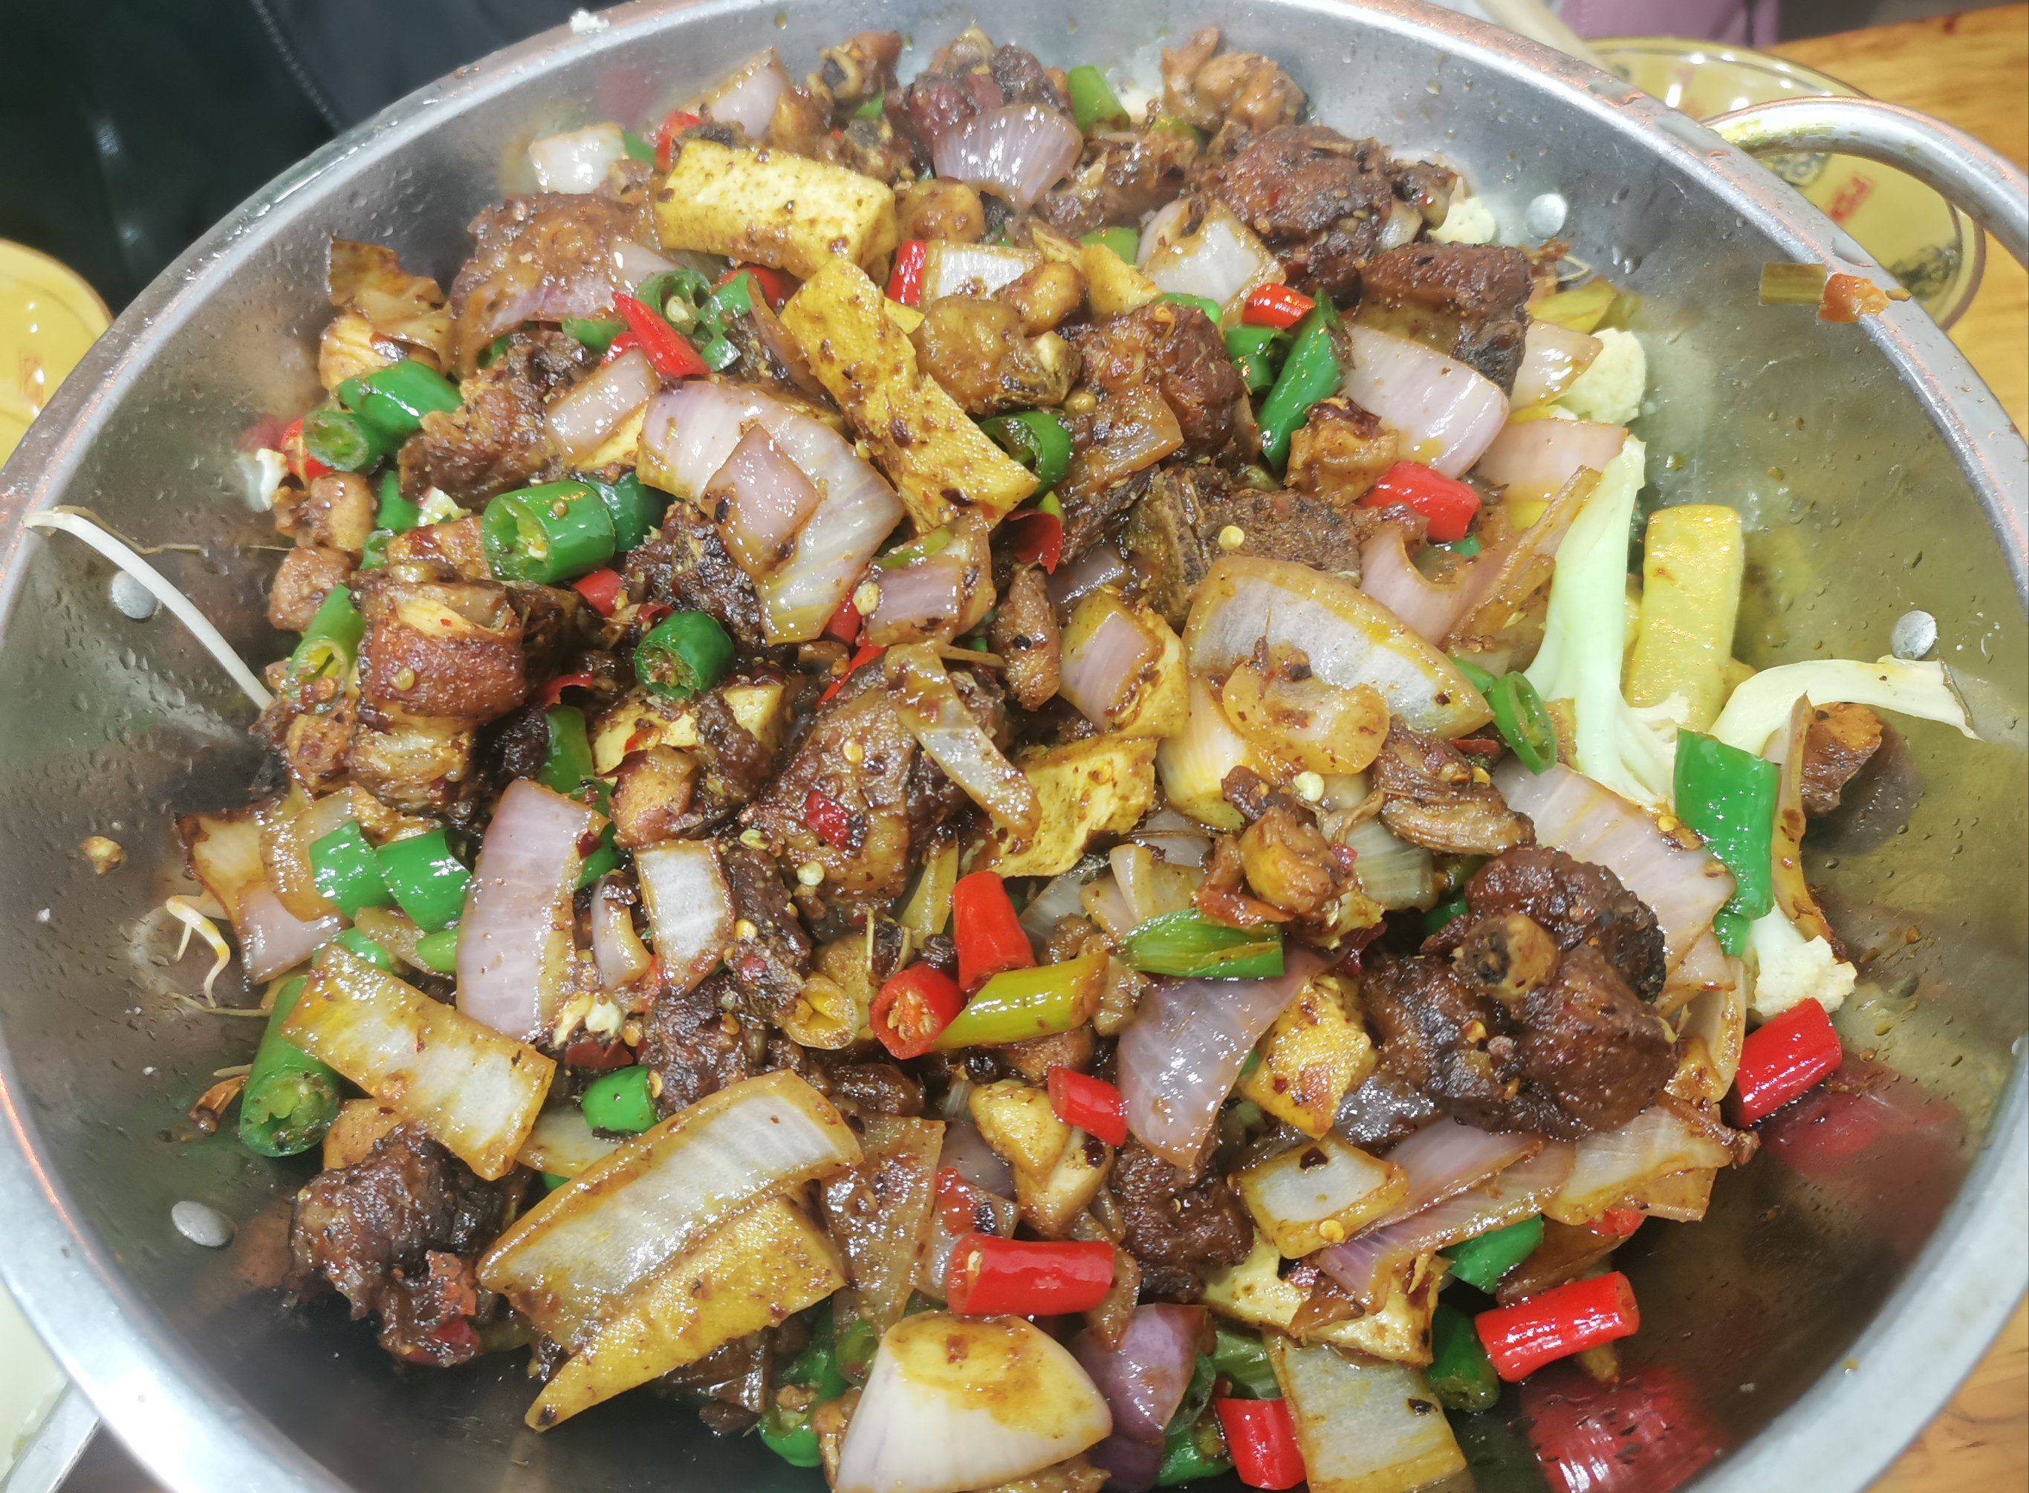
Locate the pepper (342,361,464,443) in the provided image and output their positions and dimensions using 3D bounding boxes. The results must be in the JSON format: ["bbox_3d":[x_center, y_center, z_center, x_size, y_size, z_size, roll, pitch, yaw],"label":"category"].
[{"bbox_3d":[-0.139,-0.079,0.362,0.023,0.015,0.015,26,62,18],"label":"pepper"}]

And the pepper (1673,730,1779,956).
[{"bbox_3d":[0.132,0.017,0.291,0.016,0.013,0.039,-3,81,1],"label":"pepper"}]

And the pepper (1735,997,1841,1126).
[{"bbox_3d":[0.125,0.051,0.257,0.018,0.011,0.011,-29,62,-16],"label":"pepper"}]

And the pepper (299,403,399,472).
[{"bbox_3d":[-0.137,-0.064,0.327,0.013,0.013,0.017,40,43,23],"label":"pepper"}]

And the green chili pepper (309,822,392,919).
[{"bbox_3d":[-0.128,0.024,0.306,0.012,0.010,0.017,-26,73,-13],"label":"green chili pepper"}]

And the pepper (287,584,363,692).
[{"bbox_3d":[-0.125,-0.018,0.288,0.011,0.011,0.024,2,57,2],"label":"pepper"}]

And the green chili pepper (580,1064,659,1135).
[{"bbox_3d":[-0.064,0.057,0.256,0.013,0.011,0.011,-8,58,-4],"label":"green chili pepper"}]

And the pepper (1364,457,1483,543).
[{"bbox_3d":[0.075,-0.045,0.291,0.020,0.010,0.010,28,61,12],"label":"pepper"}]

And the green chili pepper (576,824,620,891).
[{"bbox_3d":[-0.067,0.018,0.258,0.011,0.010,0.014,17,59,11],"label":"green chili pepper"}]

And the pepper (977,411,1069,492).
[{"bbox_3d":[0.003,-0.055,0.290,0.015,0.015,0.013,35,31,21],"label":"pepper"}]

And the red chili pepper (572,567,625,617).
[{"bbox_3d":[-0.074,-0.028,0.285,0.013,0.009,0.010,-30,62,-18],"label":"red chili pepper"}]

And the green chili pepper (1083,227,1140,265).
[{"bbox_3d":[0.023,-0.115,0.370,0.012,0.012,0.015,-1,64,2],"label":"green chili pepper"}]

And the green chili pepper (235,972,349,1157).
[{"bbox_3d":[-0.128,0.057,0.284,0.015,0.015,0.025,-3,62,1],"label":"green chili pepper"}]

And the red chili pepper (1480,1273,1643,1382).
[{"bbox_3d":[0.075,0.081,0.220,0.021,0.009,0.010,-14,58,-9],"label":"red chili pepper"}]

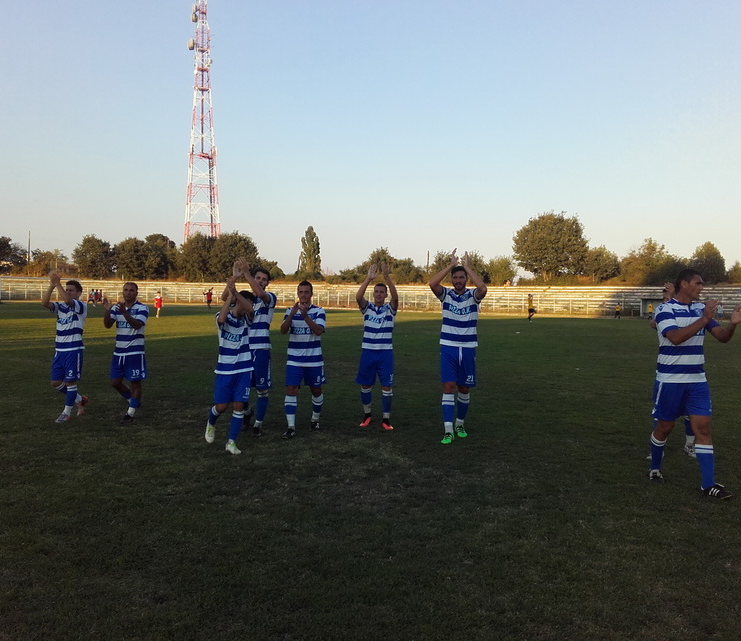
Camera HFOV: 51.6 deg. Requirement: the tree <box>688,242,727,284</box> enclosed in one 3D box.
[{"bbox_3d":[43.137,-7.296,98.000,5.200,5.400,5.000,1,2,0],"label":"tree"}]

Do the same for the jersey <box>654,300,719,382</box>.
[{"bbox_3d":[2.683,0.170,6.500,0.520,0.700,0.360,0,2,-17],"label":"jersey"}]

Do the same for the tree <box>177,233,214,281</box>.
[{"bbox_3d":[-22.109,-8.045,97.000,4.941,6.208,4.694,0,2,-13],"label":"tree"}]

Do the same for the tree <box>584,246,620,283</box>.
[{"bbox_3d":[29.267,-7.032,97.000,4.561,4.688,4.333,1,2,17],"label":"tree"}]

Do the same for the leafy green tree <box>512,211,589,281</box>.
[{"bbox_3d":[19.514,-8.131,83.000,8.300,7.700,8.000,1,2,0],"label":"leafy green tree"}]

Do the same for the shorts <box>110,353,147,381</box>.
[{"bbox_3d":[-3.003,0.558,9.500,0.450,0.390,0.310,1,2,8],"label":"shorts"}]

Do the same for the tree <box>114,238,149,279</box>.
[{"bbox_3d":[-30.408,-7.855,97.000,4.400,5.700,4.400,1,2,0],"label":"tree"}]

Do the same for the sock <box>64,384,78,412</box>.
[{"bbox_3d":[-3.699,0.975,9.450,0.130,0.350,0.150,4,-3,23],"label":"sock"}]

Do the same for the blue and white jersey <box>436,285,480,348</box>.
[{"bbox_3d":[0.952,-0.032,8.100,0.440,0.630,0.300,1,2,0],"label":"blue and white jersey"}]

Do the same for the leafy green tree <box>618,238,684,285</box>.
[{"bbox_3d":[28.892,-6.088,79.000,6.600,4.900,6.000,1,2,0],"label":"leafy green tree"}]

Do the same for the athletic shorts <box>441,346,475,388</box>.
[{"bbox_3d":[0.931,0.476,8.100,0.400,0.450,0.300,1,2,-2],"label":"athletic shorts"}]

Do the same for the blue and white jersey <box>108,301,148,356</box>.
[{"bbox_3d":[-3.050,0.101,9.650,0.480,0.660,0.320,1,2,2],"label":"blue and white jersey"}]

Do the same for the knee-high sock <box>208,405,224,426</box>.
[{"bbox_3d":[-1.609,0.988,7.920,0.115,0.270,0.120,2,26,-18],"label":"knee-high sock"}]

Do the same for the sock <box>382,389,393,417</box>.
[{"bbox_3d":[0.204,0.987,9.100,0.125,0.340,0.140,1,2,-6],"label":"sock"}]

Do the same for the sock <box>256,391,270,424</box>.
[{"bbox_3d":[-1.220,0.977,8.650,0.125,0.380,0.135,1,2,8],"label":"sock"}]

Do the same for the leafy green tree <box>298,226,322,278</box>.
[{"bbox_3d":[-8.366,-9.257,105.000,3.292,7.269,3.127,1,2,-5],"label":"leafy green tree"}]

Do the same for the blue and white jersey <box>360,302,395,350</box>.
[{"bbox_3d":[0.085,0.072,9.250,0.440,0.580,0.260,1,2,1],"label":"blue and white jersey"}]

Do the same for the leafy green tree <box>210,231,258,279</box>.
[{"bbox_3d":[-19.540,-9.267,110.000,7.200,6.800,6.600,1,2,0],"label":"leafy green tree"}]

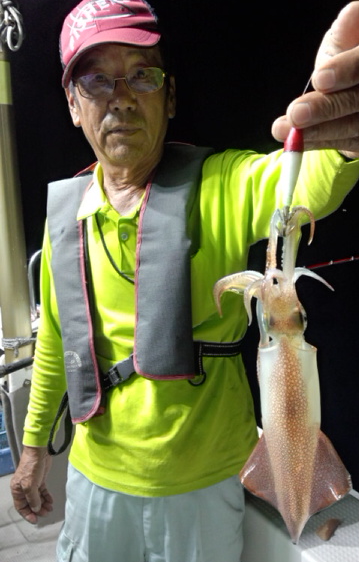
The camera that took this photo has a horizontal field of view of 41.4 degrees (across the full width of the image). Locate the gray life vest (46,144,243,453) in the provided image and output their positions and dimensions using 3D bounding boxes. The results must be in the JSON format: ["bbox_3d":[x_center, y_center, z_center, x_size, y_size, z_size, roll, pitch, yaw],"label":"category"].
[{"bbox_3d":[-0.065,0.025,0.930,0.350,0.530,0.265,-4,2,13],"label":"gray life vest"}]

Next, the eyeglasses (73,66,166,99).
[{"bbox_3d":[-0.098,-0.323,0.800,0.141,0.045,0.140,-7,10,-6],"label":"eyeglasses"}]

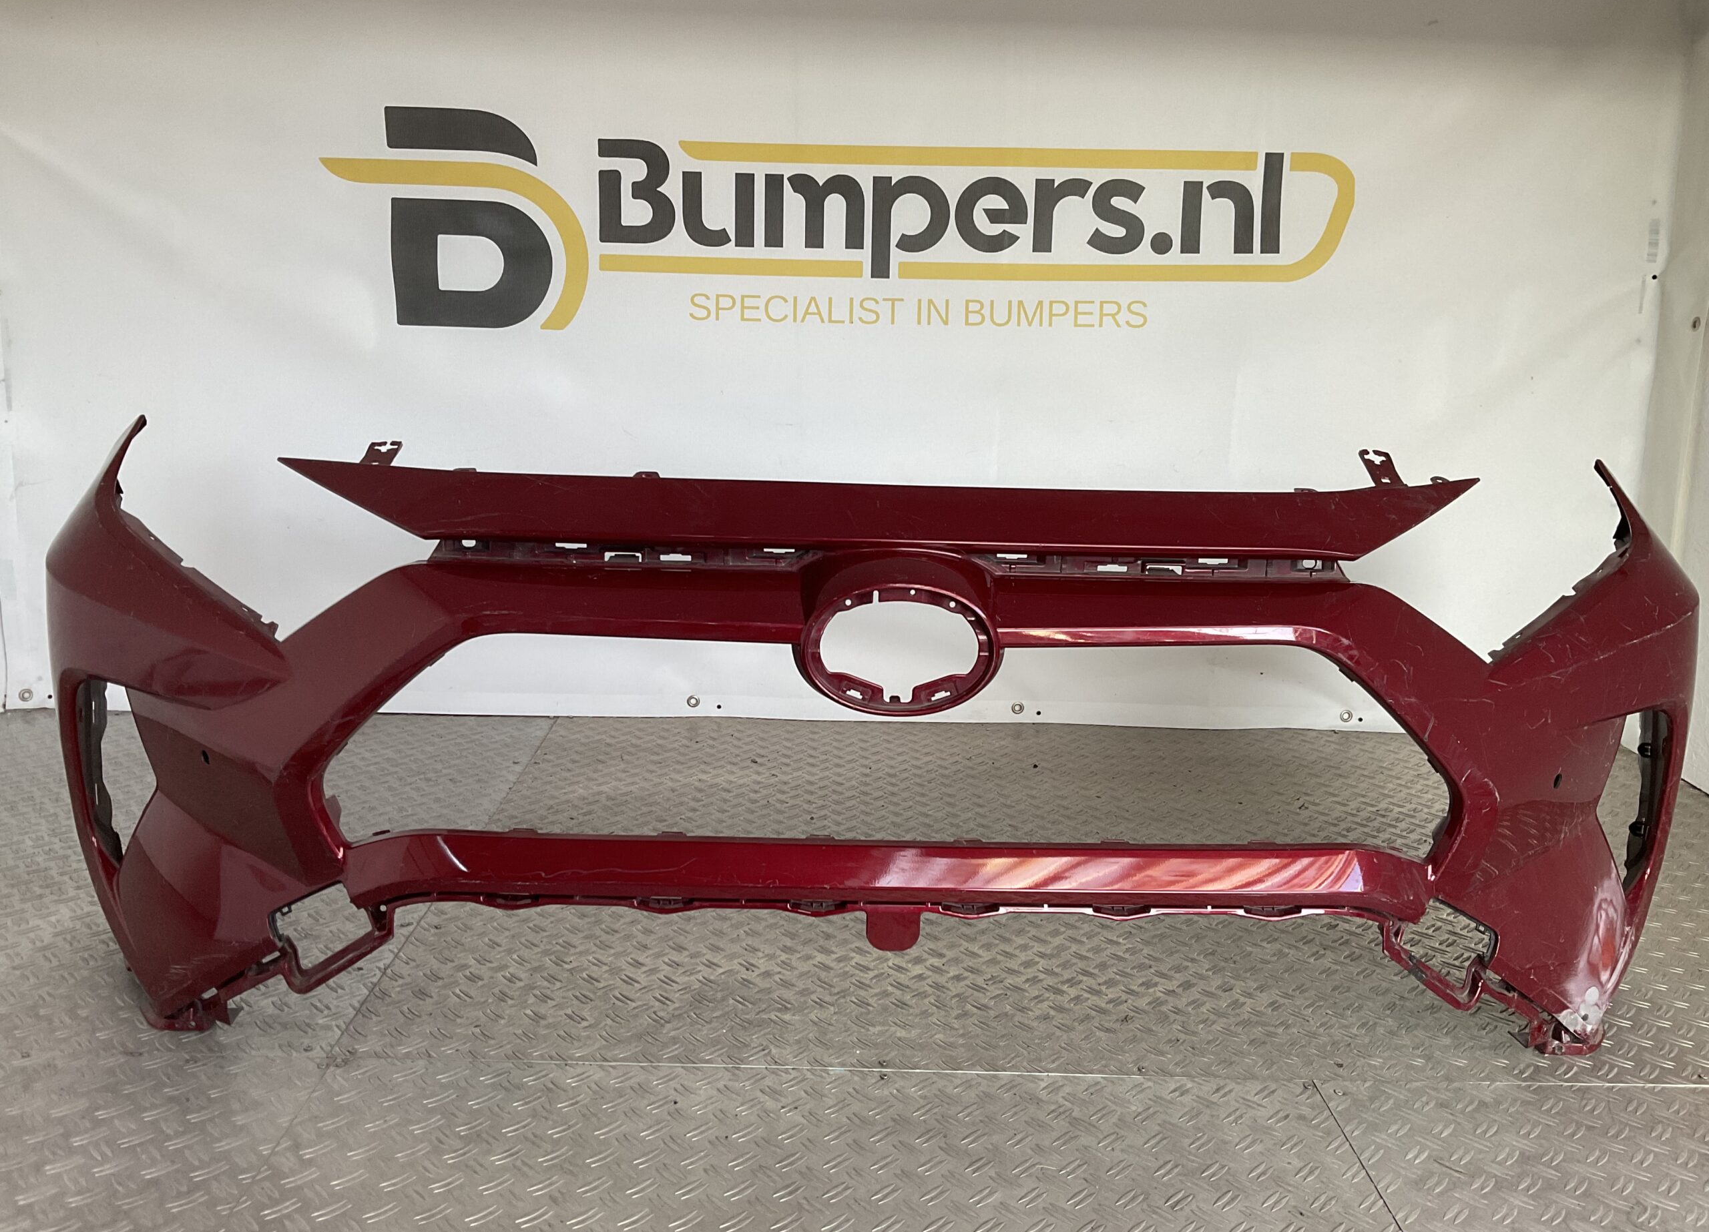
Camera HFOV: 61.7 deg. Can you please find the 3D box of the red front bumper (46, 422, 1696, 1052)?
[{"bbox_3d":[0.020,0.141,1.462,1.830,0.620,0.570,1,13,-1],"label":"red front bumper"}]

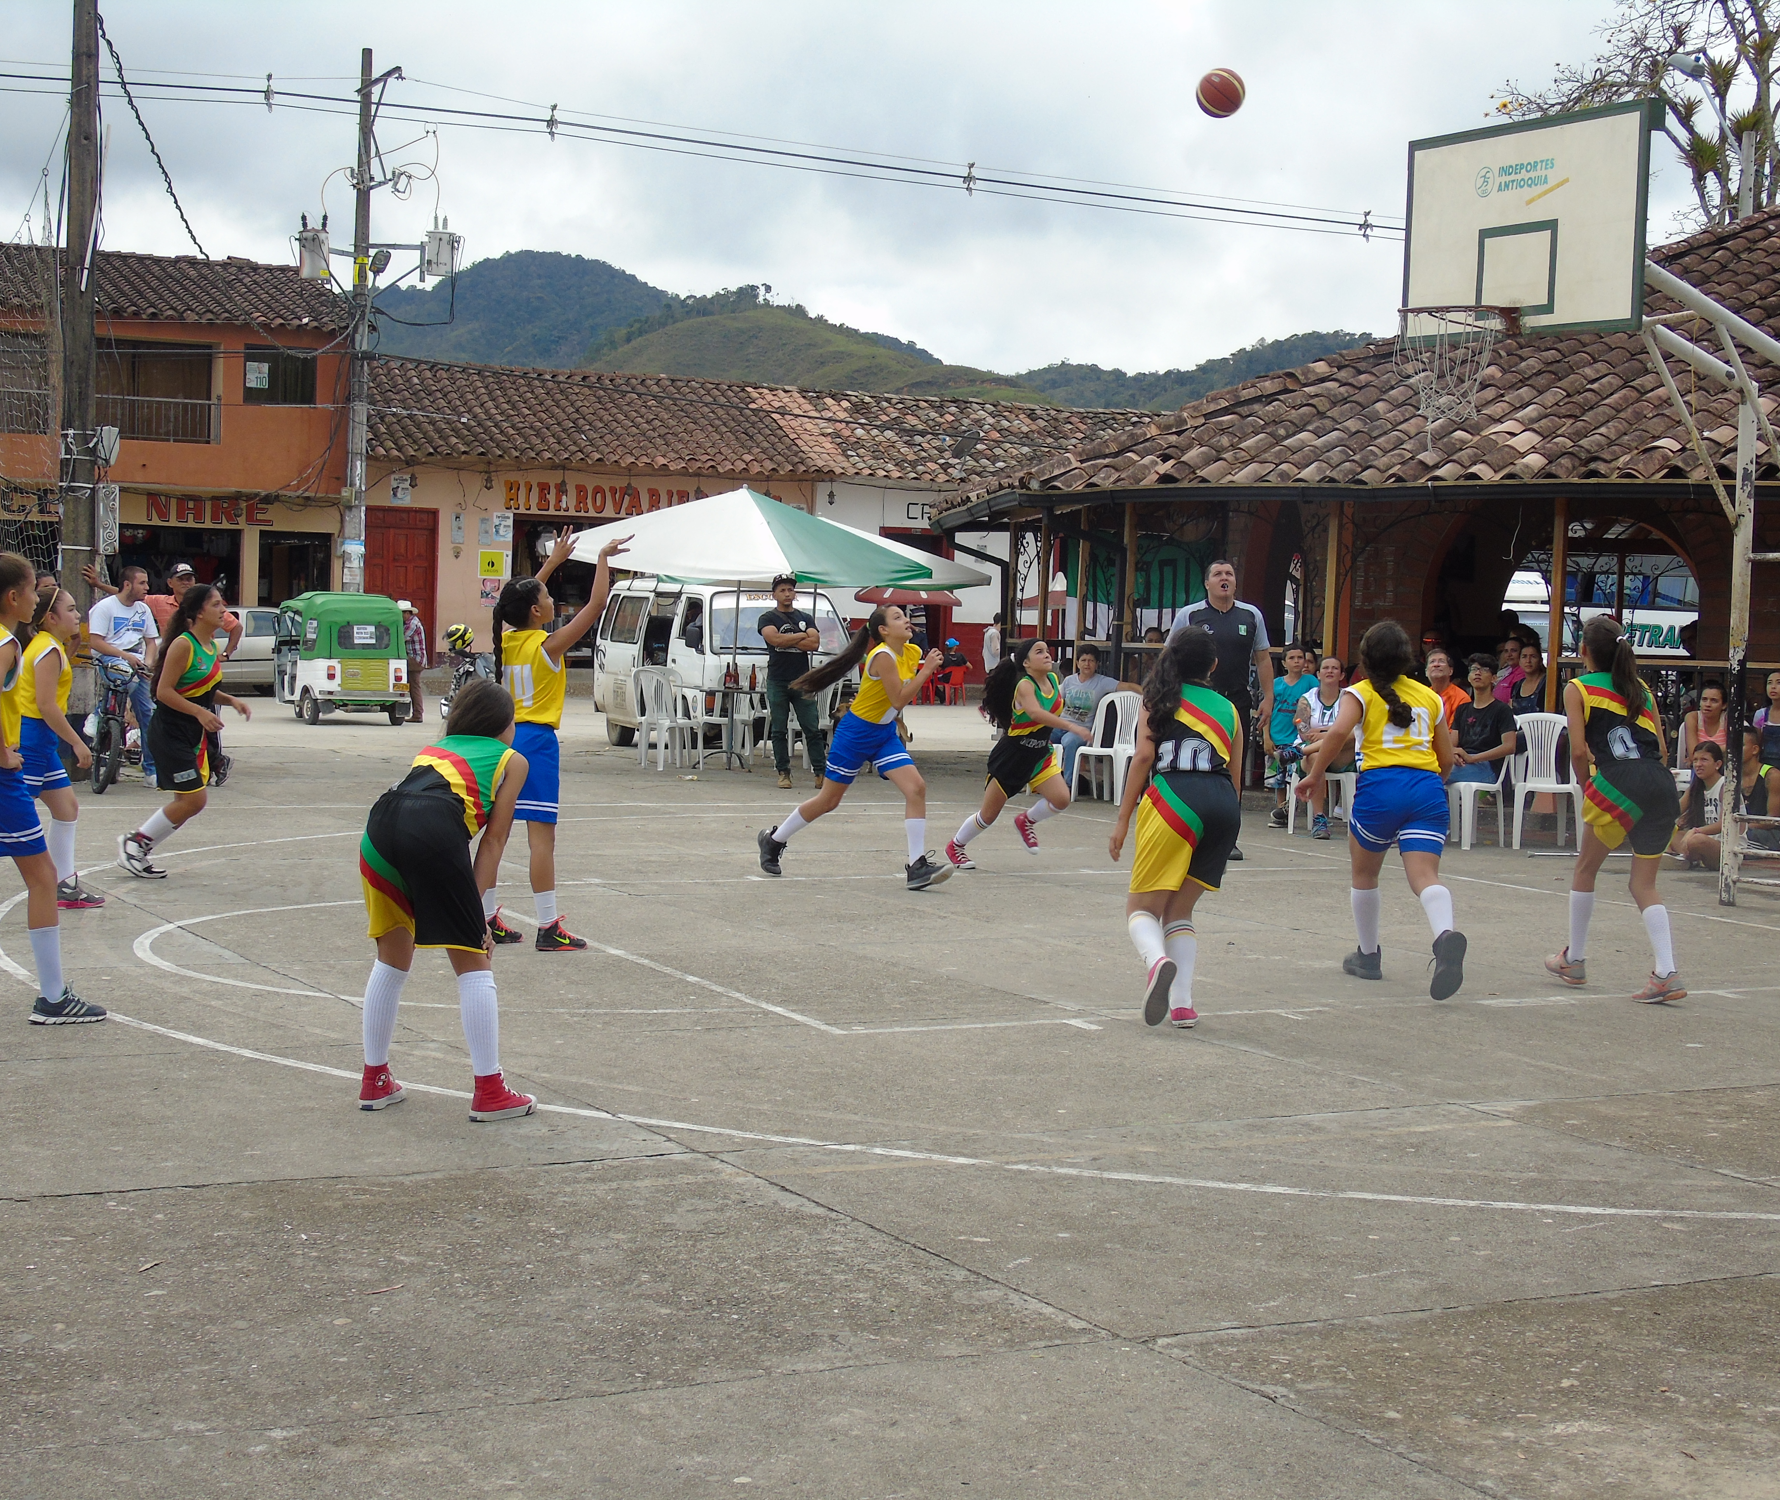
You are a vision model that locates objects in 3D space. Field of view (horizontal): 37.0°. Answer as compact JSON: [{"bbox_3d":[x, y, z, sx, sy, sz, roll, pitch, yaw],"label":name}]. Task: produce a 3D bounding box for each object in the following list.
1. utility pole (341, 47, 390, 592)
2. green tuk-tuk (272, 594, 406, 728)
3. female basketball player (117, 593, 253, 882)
[{"bbox_3d":[-8.501,-6.003,42.451,0.340,10.341,0.340,2,3,0],"label":"utility pole"},{"bbox_3d":[-7.216,-1.217,34.759,1.300,1.700,2.600,0,3,-26],"label":"green tuk-tuk"},{"bbox_3d":[-3.512,-0.092,13.271,0.660,1.480,0.500,3,3,27],"label":"female basketball player"}]

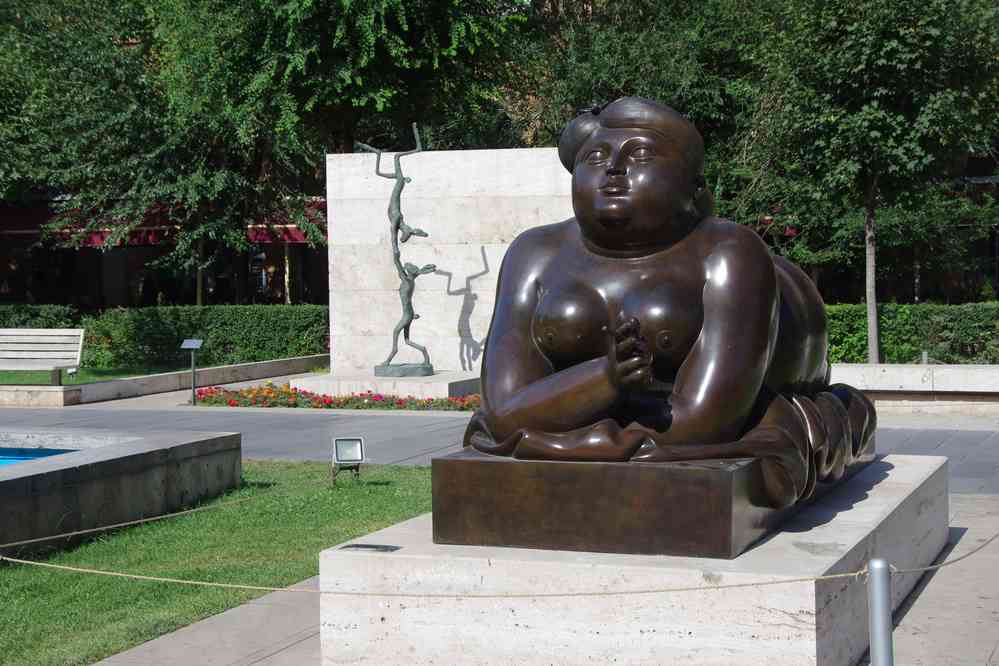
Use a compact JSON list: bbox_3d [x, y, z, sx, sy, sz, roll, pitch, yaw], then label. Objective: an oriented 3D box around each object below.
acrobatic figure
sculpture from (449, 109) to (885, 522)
[{"bbox_3d":[-1.364,-1.093,23.520,0.958,3.311,0.538,0,2,20],"label":"acrobatic figure"},{"bbox_3d":[1.010,-0.169,8.976,1.529,1.865,3.629,0,2,20],"label":"sculpture"}]

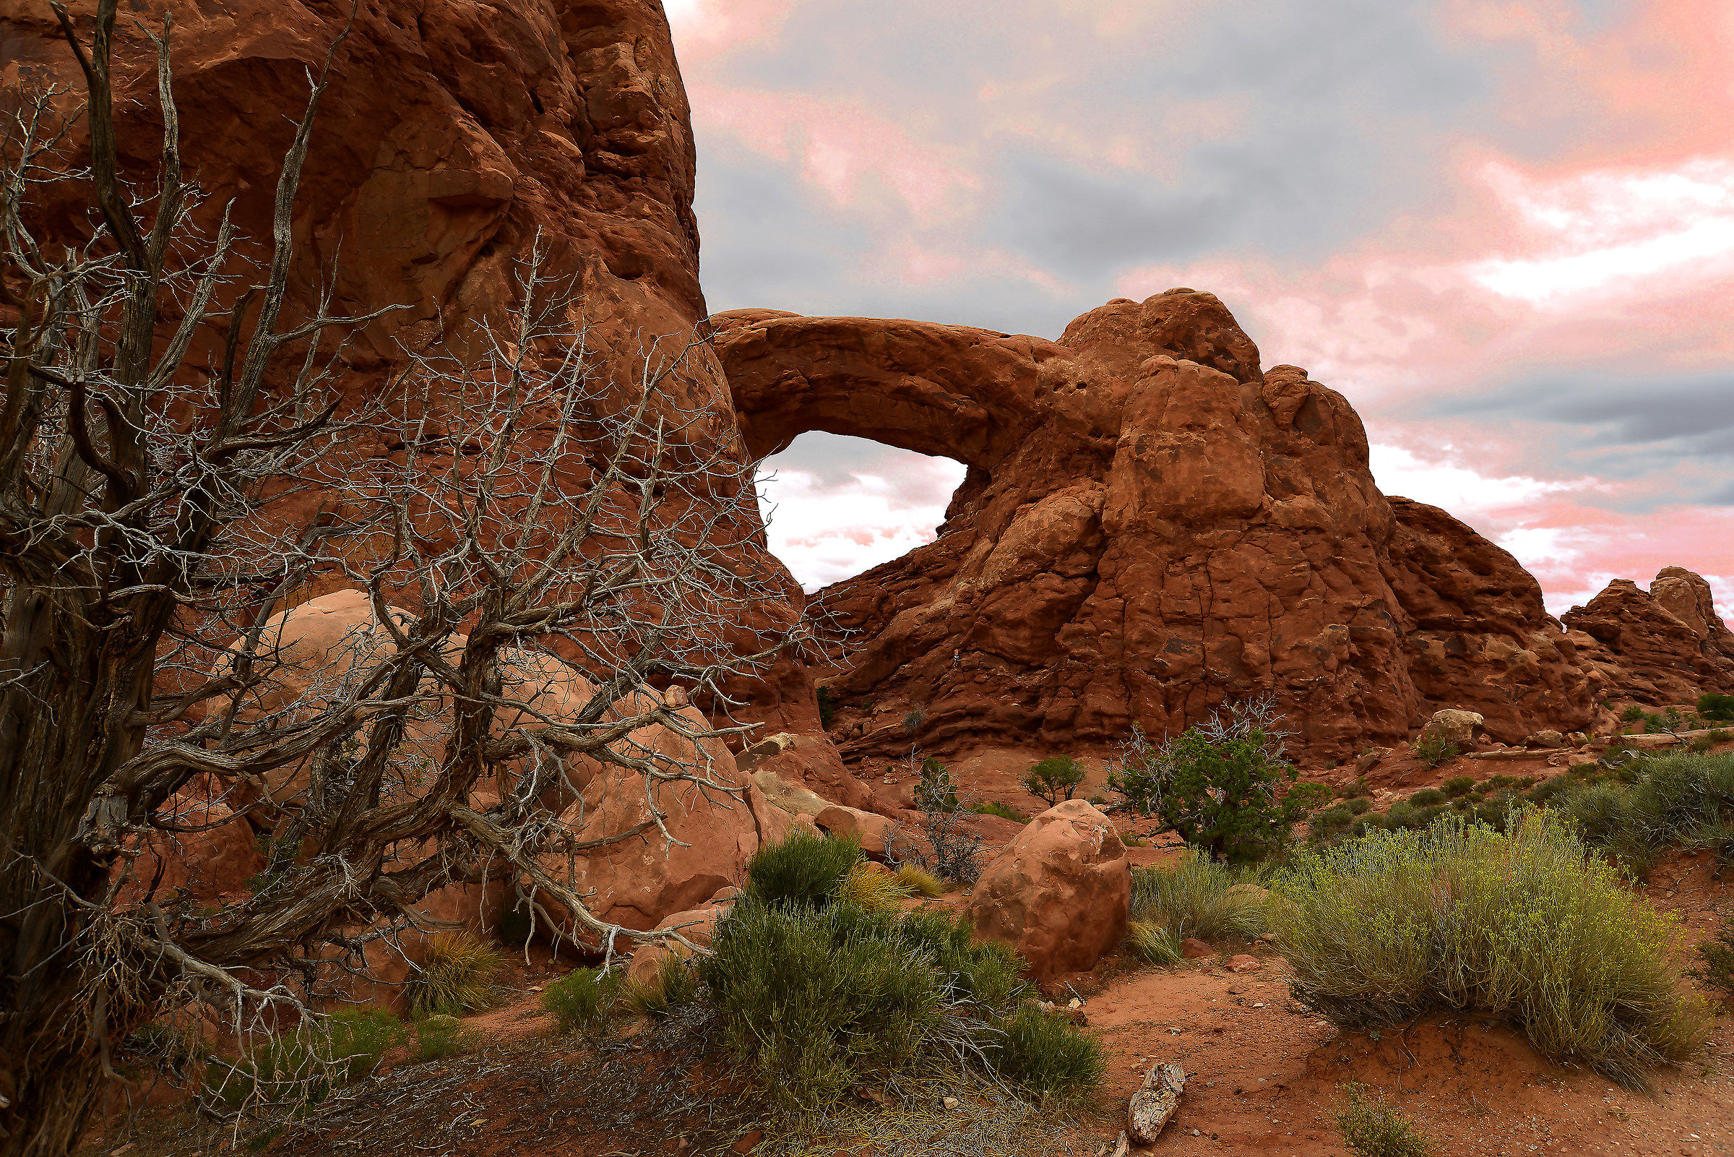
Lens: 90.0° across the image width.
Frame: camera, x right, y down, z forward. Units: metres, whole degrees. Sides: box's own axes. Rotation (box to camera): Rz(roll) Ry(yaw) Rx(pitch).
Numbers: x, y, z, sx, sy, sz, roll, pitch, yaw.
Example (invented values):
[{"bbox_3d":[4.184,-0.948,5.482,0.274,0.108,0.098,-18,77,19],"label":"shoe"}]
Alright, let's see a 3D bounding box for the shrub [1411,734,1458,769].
[{"bbox_3d":[16.387,4.961,25.000,1.328,1.055,1.200,0,-5,0],"label":"shrub"}]

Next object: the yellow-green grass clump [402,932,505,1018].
[{"bbox_3d":[-2.291,2.197,4.800,0.570,0.472,0.520,0,-5,0],"label":"yellow-green grass clump"}]

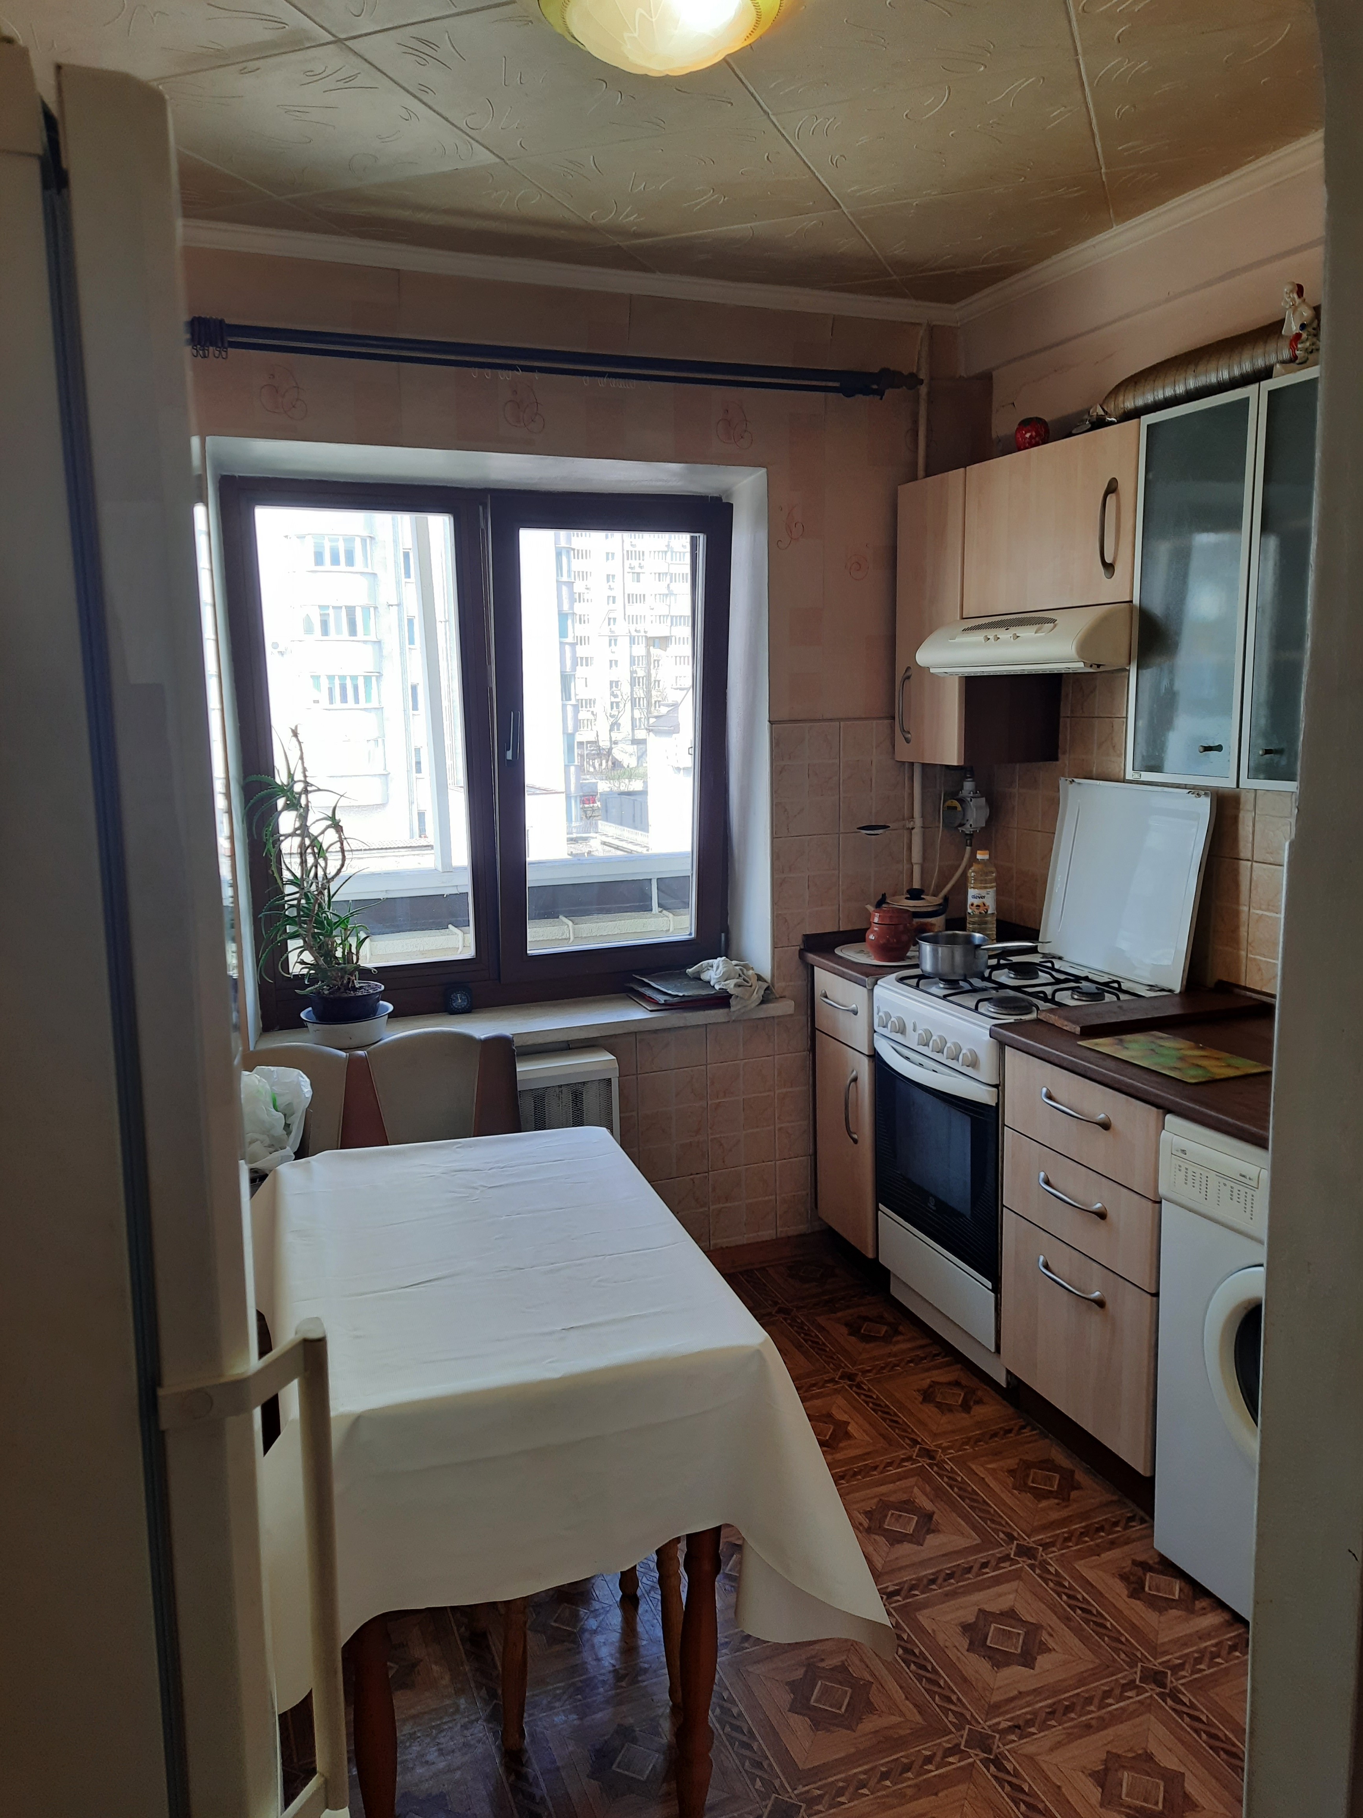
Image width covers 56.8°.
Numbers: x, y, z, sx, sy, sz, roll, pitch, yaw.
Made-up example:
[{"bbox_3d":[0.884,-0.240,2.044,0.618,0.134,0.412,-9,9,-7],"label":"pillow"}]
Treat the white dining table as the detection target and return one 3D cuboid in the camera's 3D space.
[{"bbox_3d":[-0.263,0.897,2.046,0.670,0.755,1.020,-5,11,-17],"label":"white dining table"}]

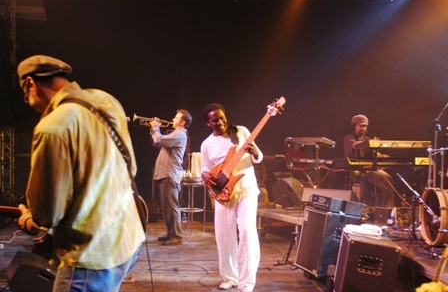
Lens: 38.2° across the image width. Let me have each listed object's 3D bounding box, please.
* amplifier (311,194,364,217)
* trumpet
[{"bbox_3d":[1.160,0.608,6.660,0.350,0.132,0.470,10,-1,-15],"label":"amplifier"},{"bbox_3d":[-0.920,-0.322,8.420,0.540,0.155,0.125,9,1,-4],"label":"trumpet"}]

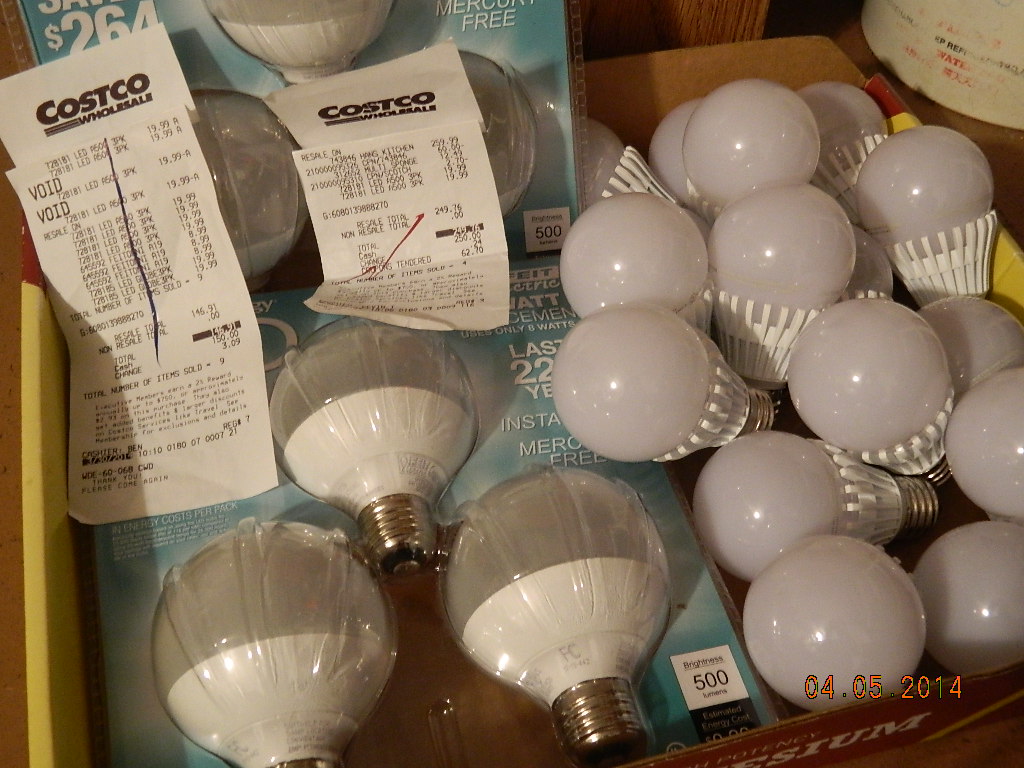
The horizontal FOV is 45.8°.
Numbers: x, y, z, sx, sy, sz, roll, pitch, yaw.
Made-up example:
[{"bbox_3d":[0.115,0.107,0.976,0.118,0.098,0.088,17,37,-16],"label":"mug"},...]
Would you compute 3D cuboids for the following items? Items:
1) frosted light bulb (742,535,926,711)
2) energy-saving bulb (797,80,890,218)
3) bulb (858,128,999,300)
[{"bbox_3d":[0.126,0.082,0.446,0.061,0.061,0.112,3,5,31],"label":"frosted light bulb"},{"bbox_3d":[0.177,-0.105,0.631,0.061,0.061,0.112,-24,78,-6],"label":"energy-saving bulb"},{"bbox_3d":[0.200,-0.066,0.573,0.061,0.112,0.061,-17,12,4],"label":"bulb"}]

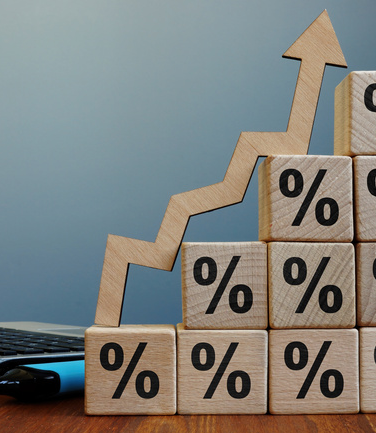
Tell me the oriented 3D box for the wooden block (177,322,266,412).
[{"bbox_3d":[0.017,0.079,0.429,0.045,0.042,0.044,0,-2,-1],"label":"wooden block"}]

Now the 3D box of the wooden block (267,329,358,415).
[{"bbox_3d":[0.063,0.079,0.429,0.045,0.043,0.044,0,-2,-1],"label":"wooden block"}]

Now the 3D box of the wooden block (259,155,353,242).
[{"bbox_3d":[0.062,-0.008,0.434,0.043,0.044,0.044,0,-2,-1],"label":"wooden block"}]

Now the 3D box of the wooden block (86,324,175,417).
[{"bbox_3d":[-0.029,0.079,0.429,0.045,0.043,0.044,0,-2,-1],"label":"wooden block"}]

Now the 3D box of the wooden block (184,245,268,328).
[{"bbox_3d":[0.019,0.036,0.431,0.042,0.044,0.044,0,-2,-1],"label":"wooden block"}]

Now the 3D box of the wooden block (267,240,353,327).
[{"bbox_3d":[0.062,0.036,0.432,0.044,0.043,0.044,0,-2,-1],"label":"wooden block"}]

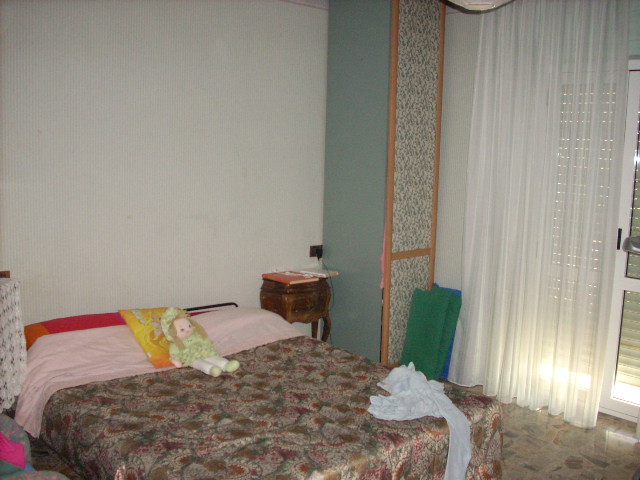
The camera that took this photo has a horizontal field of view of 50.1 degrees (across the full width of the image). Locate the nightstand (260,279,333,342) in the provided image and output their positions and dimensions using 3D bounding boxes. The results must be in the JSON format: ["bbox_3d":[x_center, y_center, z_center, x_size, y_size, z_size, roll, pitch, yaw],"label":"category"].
[{"bbox_3d":[-0.171,0.595,4.852,0.425,0.645,0.310,-5,10,-38],"label":"nightstand"}]

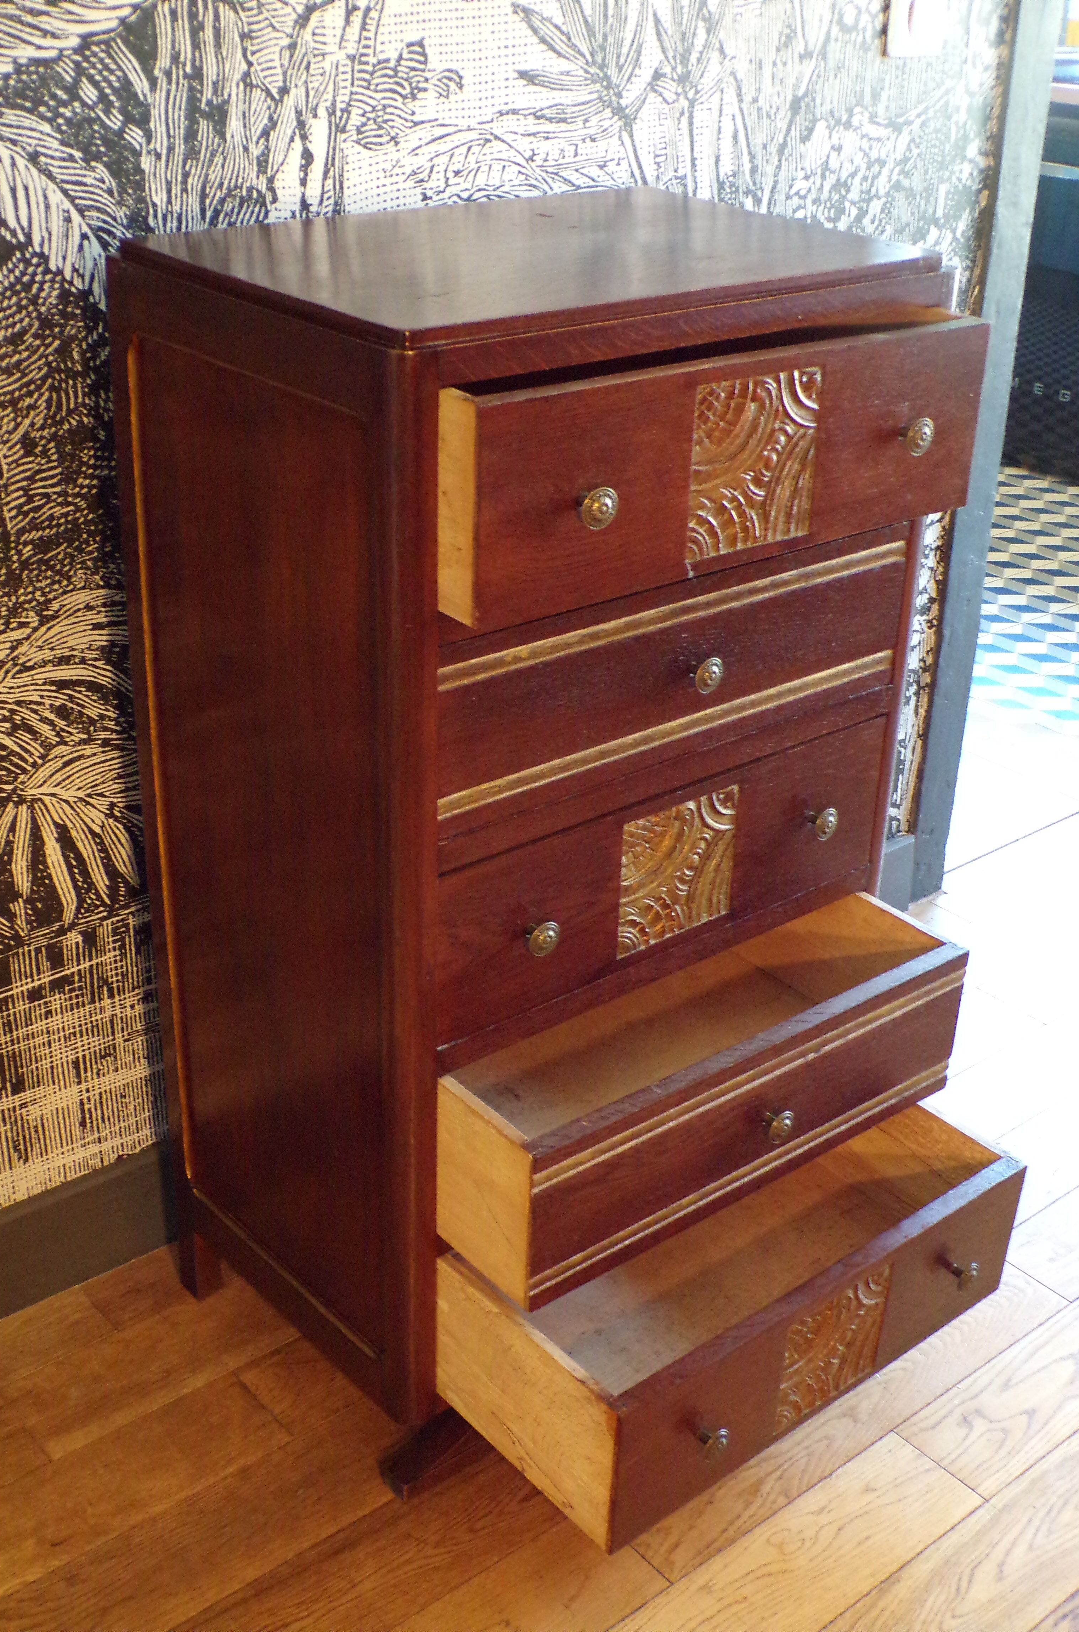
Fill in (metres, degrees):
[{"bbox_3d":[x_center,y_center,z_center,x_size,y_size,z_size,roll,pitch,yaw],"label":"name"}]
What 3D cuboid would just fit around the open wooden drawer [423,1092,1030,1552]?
[{"bbox_3d":[0.144,0.394,1.599,0.494,0.153,0.350,-19,34,-35],"label":"open wooden drawer"}]

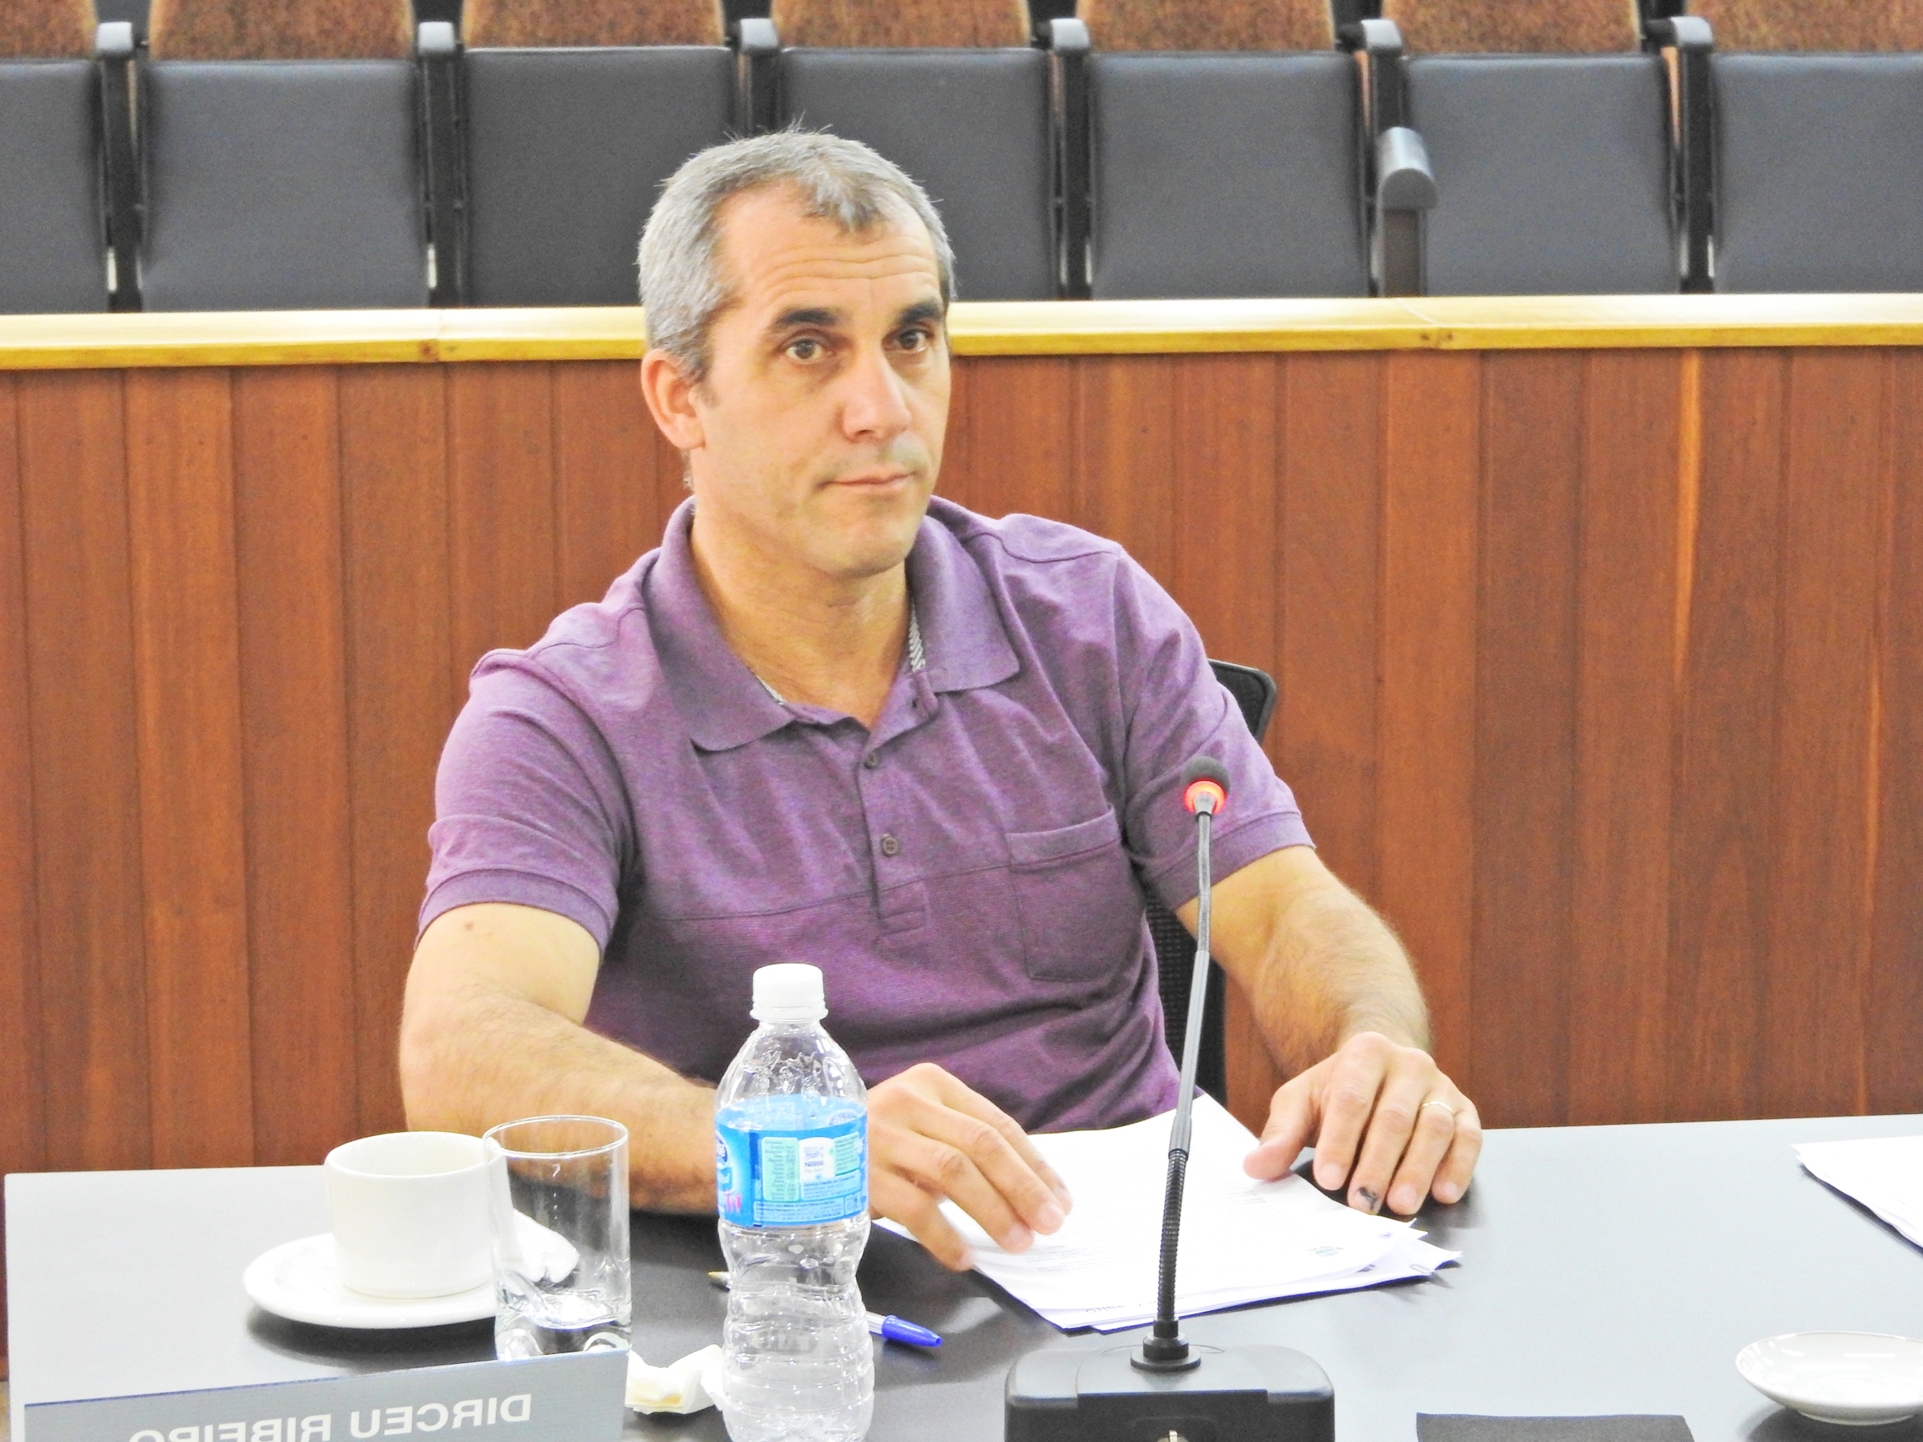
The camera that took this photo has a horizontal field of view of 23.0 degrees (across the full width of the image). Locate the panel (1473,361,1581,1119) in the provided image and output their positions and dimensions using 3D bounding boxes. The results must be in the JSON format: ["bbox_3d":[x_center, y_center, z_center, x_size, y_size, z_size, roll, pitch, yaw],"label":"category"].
[{"bbox_3d":[0.560,0.076,4.727,0.102,0.893,0.018,-1,11,-6],"label":"panel"}]

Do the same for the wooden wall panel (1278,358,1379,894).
[{"bbox_3d":[0.359,0.079,4.706,0.103,0.895,0.018,-1,11,-6],"label":"wooden wall panel"}]

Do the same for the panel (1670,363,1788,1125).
[{"bbox_3d":[0.761,0.073,4.748,0.107,0.890,0.018,-1,11,-6],"label":"panel"}]

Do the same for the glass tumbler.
[{"bbox_3d":[-0.181,0.237,2.138,0.066,0.100,0.066,0,11,0],"label":"glass tumbler"}]

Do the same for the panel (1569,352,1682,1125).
[{"bbox_3d":[0.659,0.074,4.738,0.098,0.892,0.018,-1,11,-6],"label":"panel"}]

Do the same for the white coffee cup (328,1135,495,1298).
[{"bbox_3d":[-0.257,0.231,2.229,0.085,0.060,0.100,0,11,0],"label":"white coffee cup"}]

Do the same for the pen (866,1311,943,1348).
[{"bbox_3d":[-0.064,0.272,2.192,0.153,0.012,0.012,10,15,42],"label":"pen"}]

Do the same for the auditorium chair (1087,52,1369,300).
[{"bbox_3d":[0.430,-0.982,8.232,0.540,0.920,0.600,-1,11,-6],"label":"auditorium chair"}]

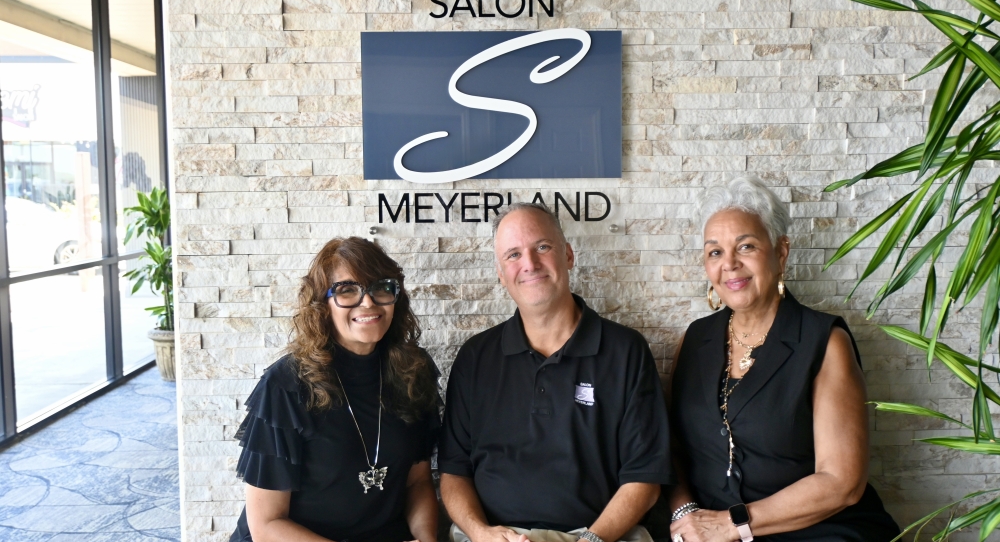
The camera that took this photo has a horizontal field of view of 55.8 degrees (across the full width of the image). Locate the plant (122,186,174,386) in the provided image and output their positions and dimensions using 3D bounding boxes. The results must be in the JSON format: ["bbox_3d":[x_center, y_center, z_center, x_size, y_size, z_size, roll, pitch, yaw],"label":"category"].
[{"bbox_3d":[-2.473,0.093,7.014,0.640,1.437,0.640,-1,5,-1],"label":"plant"}]

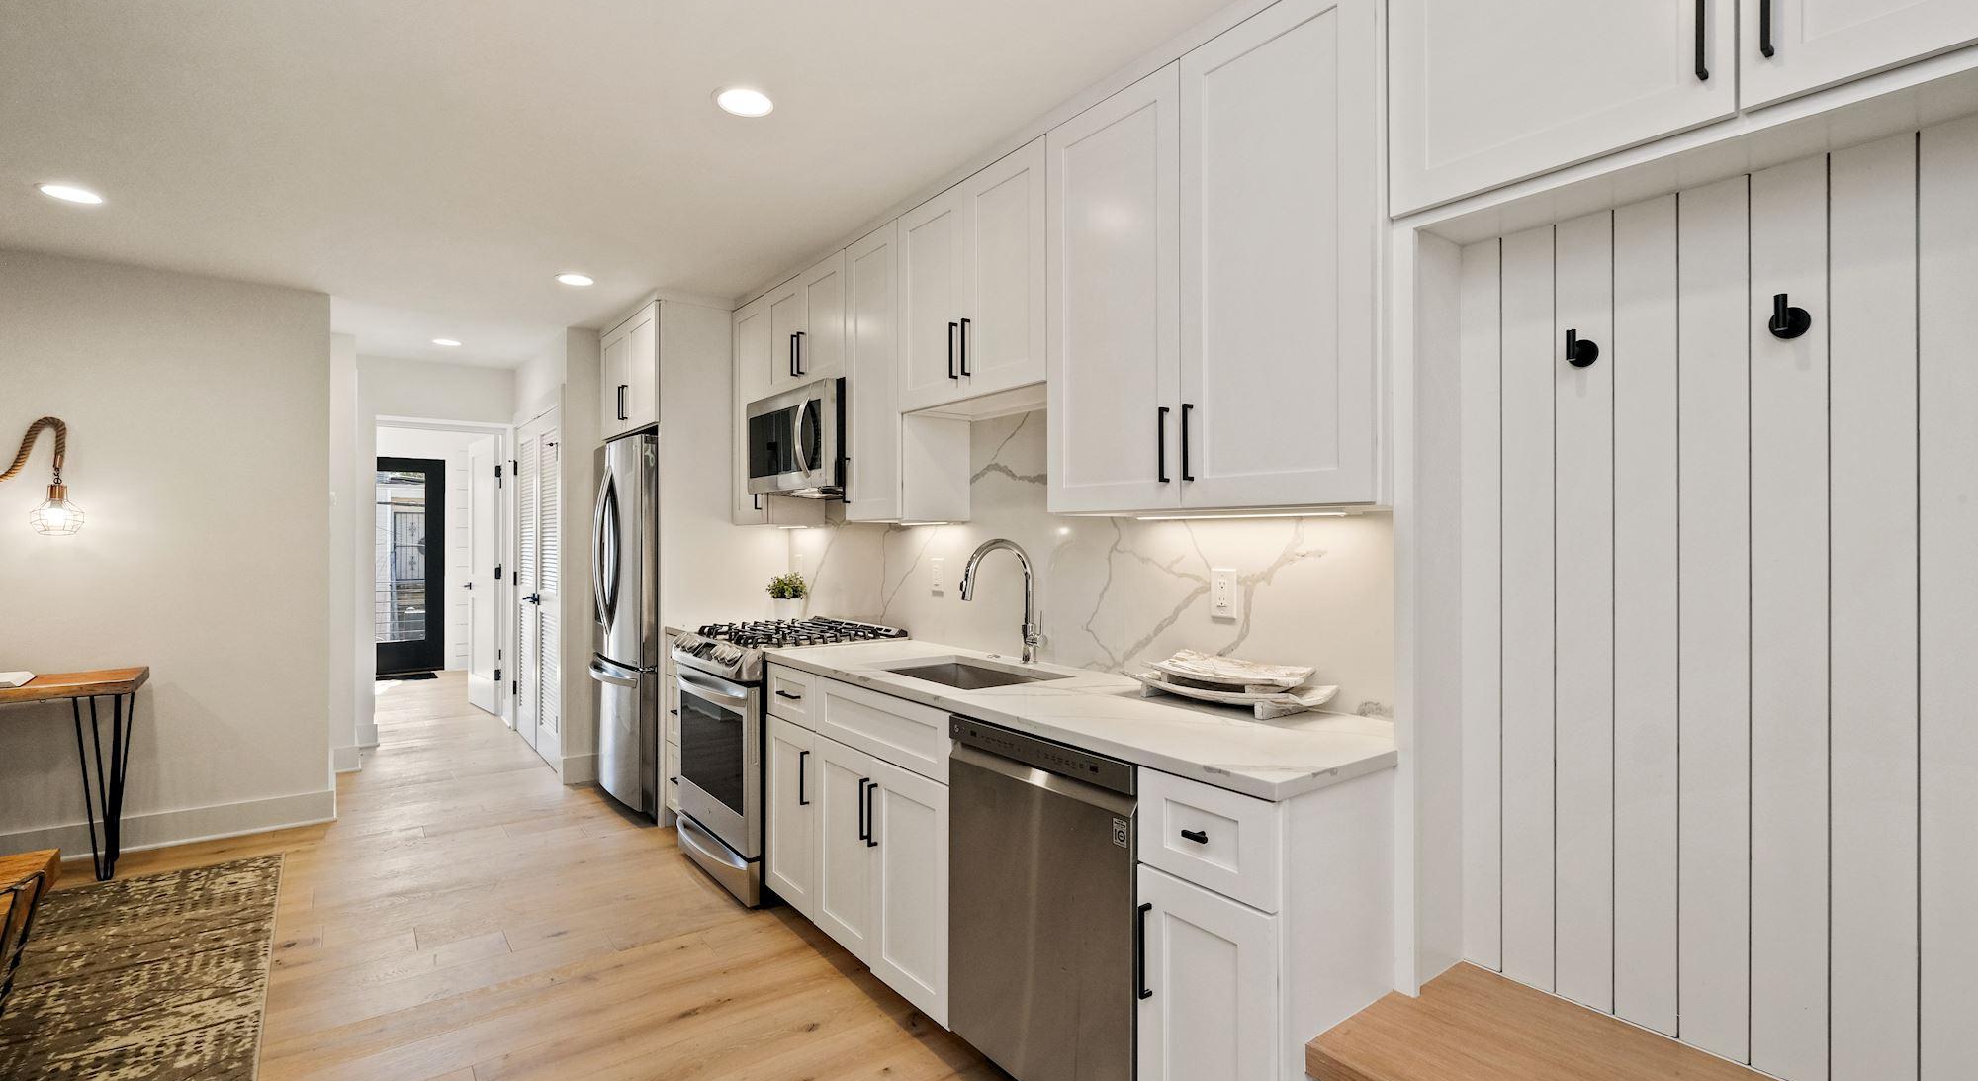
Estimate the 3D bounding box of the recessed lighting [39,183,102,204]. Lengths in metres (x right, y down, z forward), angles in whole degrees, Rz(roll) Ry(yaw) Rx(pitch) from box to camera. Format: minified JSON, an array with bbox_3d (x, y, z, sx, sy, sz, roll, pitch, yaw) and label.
[{"bbox_3d":[-3.116,-1.165,2.796,0.160,0.020,0.160,0,0,-39],"label":"recessed lighting"}]

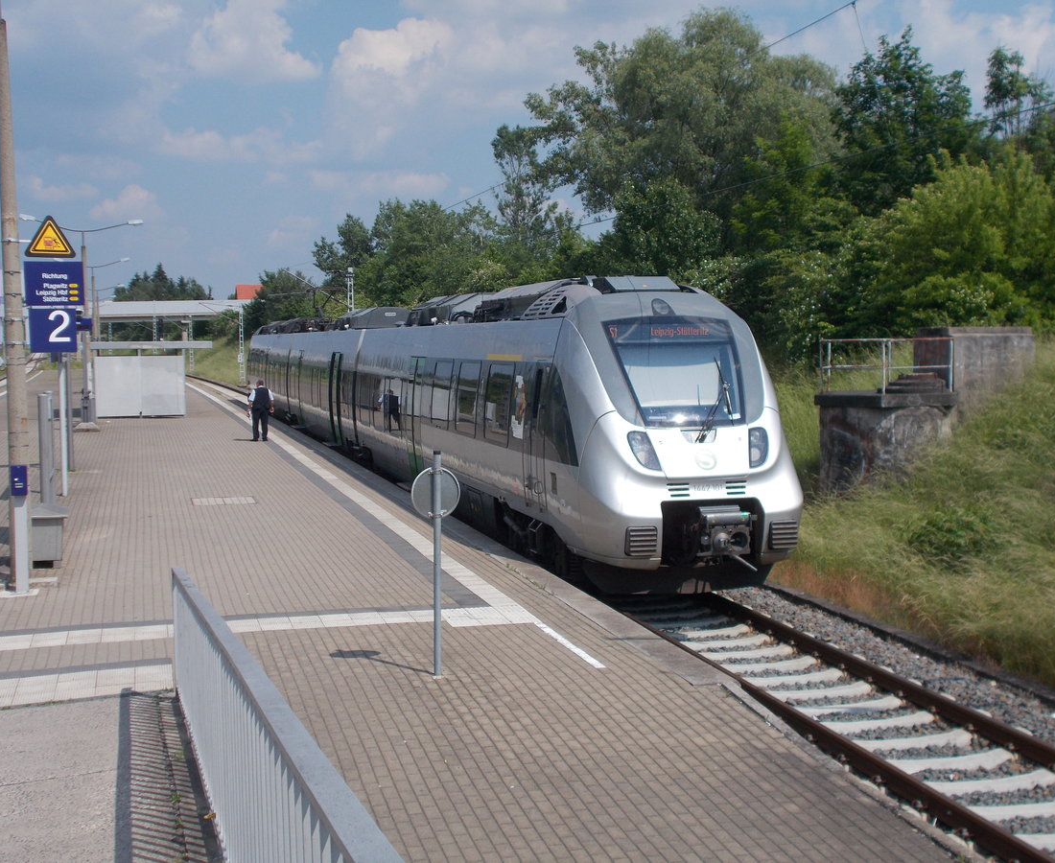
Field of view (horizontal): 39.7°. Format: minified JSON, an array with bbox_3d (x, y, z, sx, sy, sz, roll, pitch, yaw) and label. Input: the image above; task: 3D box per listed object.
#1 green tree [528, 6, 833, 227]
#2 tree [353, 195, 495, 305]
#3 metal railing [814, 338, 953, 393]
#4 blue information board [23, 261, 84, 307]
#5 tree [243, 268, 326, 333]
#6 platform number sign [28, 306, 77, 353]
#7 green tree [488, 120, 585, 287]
[{"bbox_3d":[5.751,-10.024,55.000,11.899,11.791,11.000,-1,4,0],"label":"green tree"},{"bbox_3d":[-6.695,-10.993,95.000,9.218,8.346,9.000,-1,4,0],"label":"tree"},{"bbox_3d":[6.216,-1.156,25.443,1.347,0.916,1.947,-2,4,-20],"label":"metal railing"},{"bbox_3d":[-5.252,-1.641,16.260,0.620,0.476,0.040,-2,4,-16],"label":"blue information board"},{"bbox_3d":[-23.268,-12.345,140.000,8.077,6.425,7.500,-1,4,0],"label":"tree"},{"bbox_3d":[-5.276,-1.121,16.286,0.496,0.478,0.040,-2,4,-16],"label":"platform number sign"},{"bbox_3d":[0.418,-10.719,75.000,4.917,10.178,5.000,-1,4,0],"label":"green tree"}]

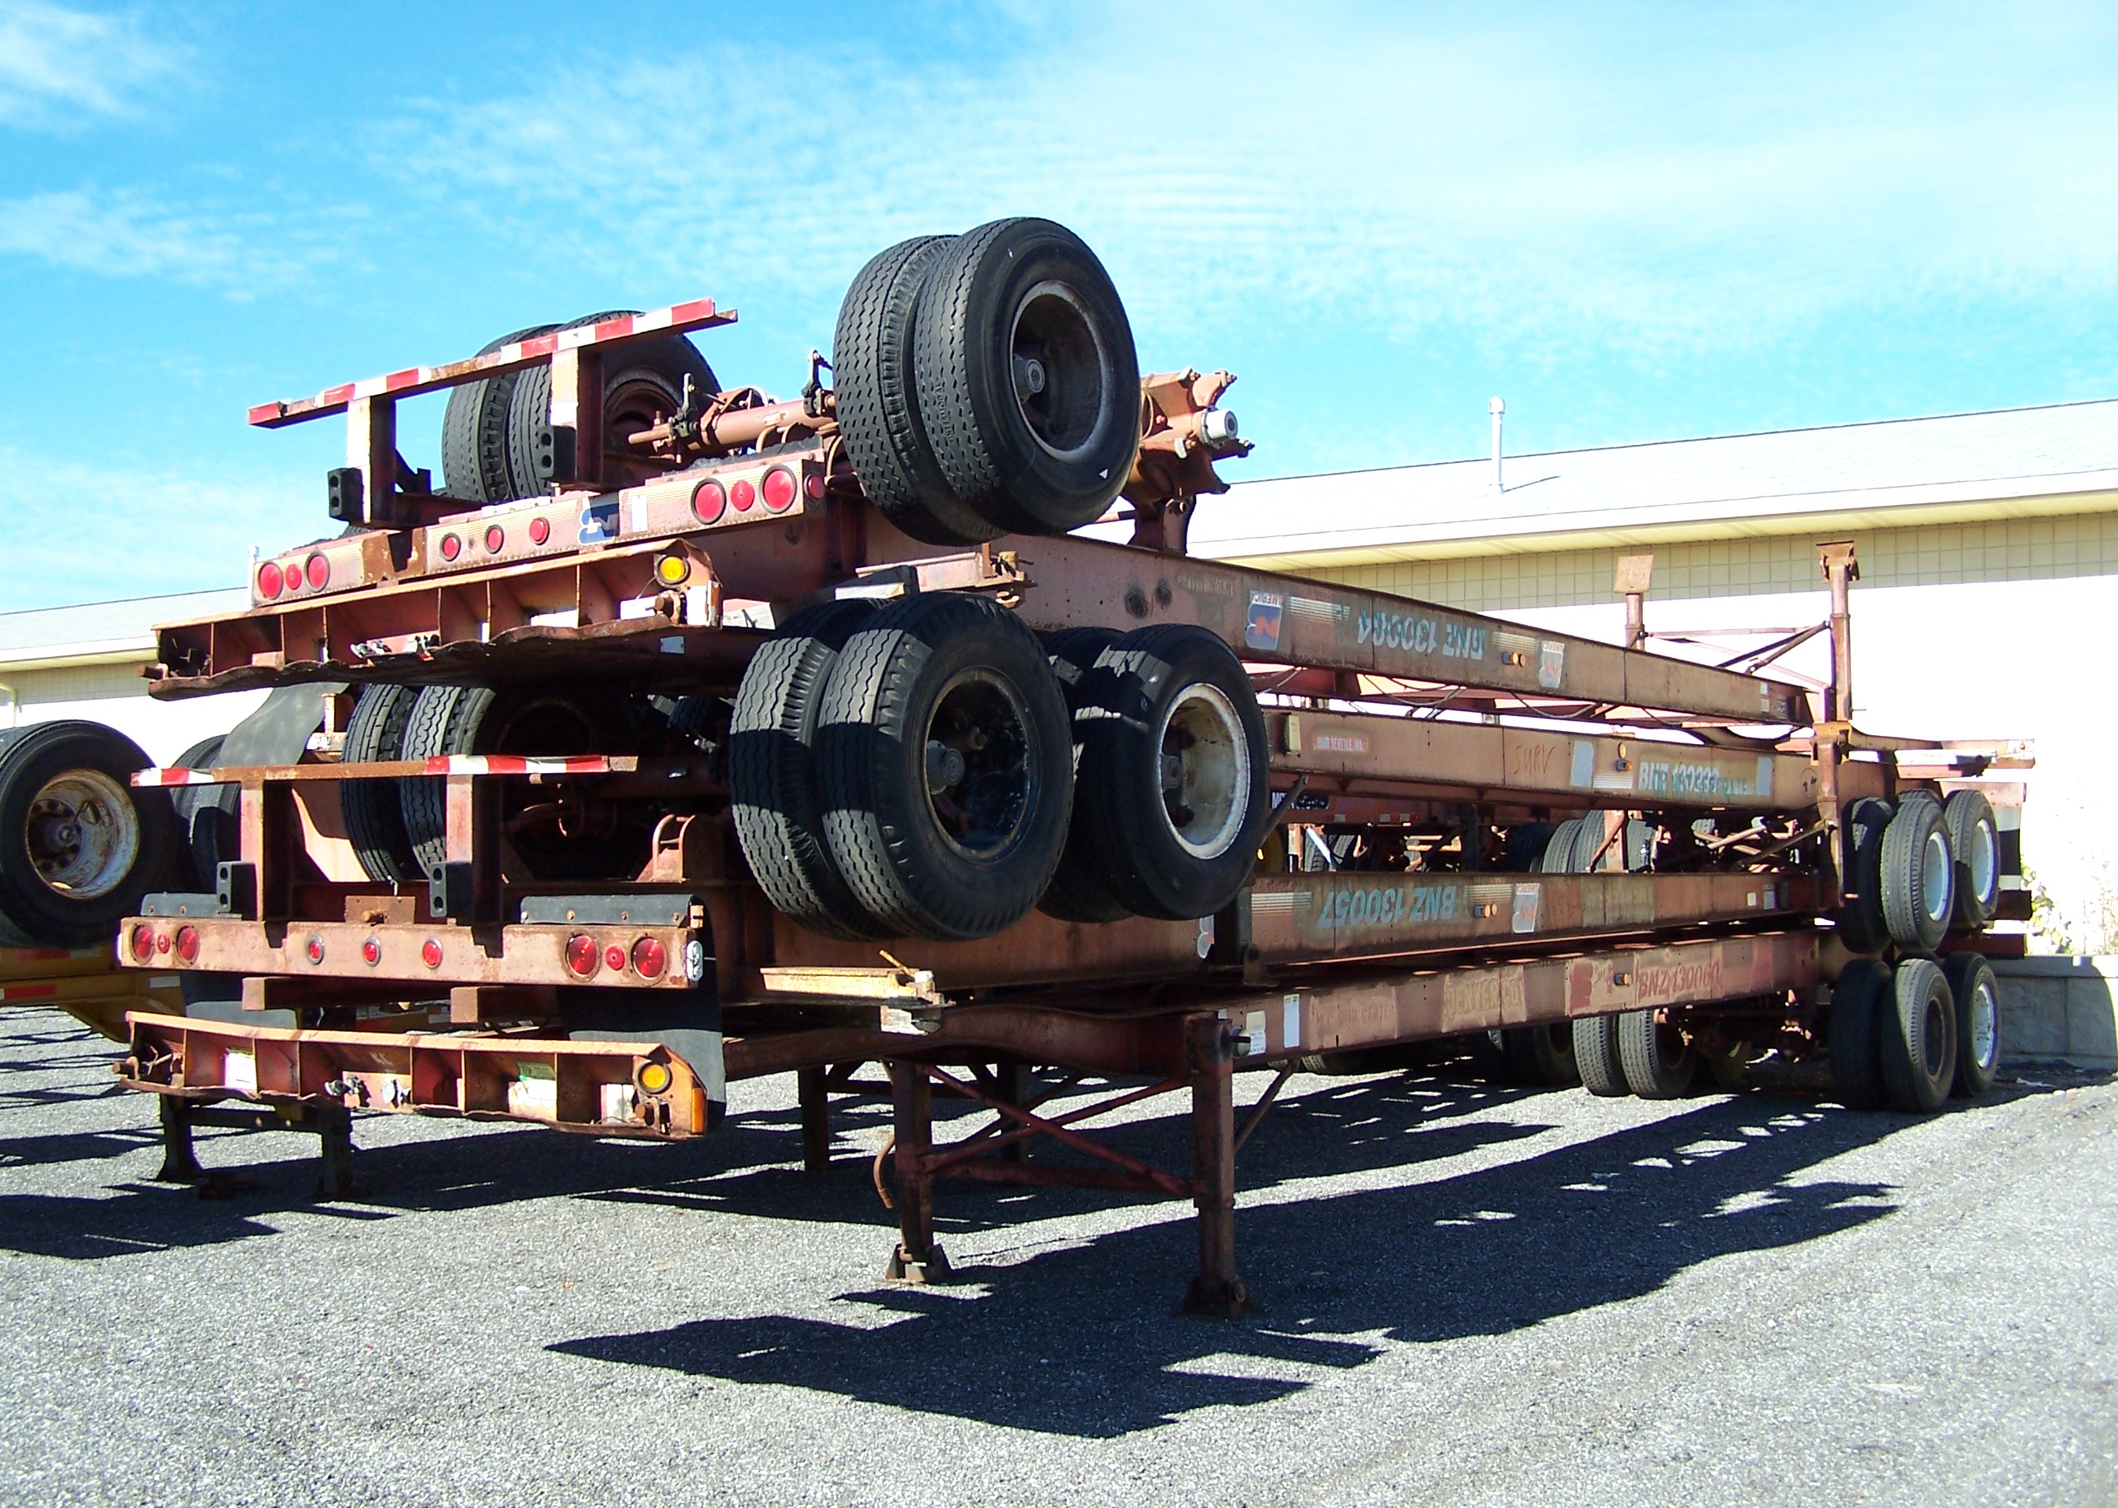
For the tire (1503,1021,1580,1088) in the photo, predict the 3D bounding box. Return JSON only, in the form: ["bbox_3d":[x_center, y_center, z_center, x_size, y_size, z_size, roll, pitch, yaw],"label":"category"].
[{"bbox_3d":[3.664,2.015,17.611,0.270,1.030,1.030,-2,-3,33],"label":"tire"}]

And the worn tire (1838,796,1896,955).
[{"bbox_3d":[5.482,0.834,15.742,0.265,1.033,1.033,-4,-4,36],"label":"worn tire"}]

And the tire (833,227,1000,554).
[{"bbox_3d":[-0.359,-1.207,7.757,0.265,1.020,1.020,-4,-4,34],"label":"tire"}]

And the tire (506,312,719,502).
[{"bbox_3d":[-1.588,-1.112,8.585,0.265,1.026,1.026,-4,-4,34],"label":"tire"}]

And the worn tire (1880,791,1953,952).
[{"bbox_3d":[5.841,0.804,15.789,0.270,1.060,1.060,-2,-3,34],"label":"worn tire"}]

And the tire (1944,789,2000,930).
[{"bbox_3d":[6.467,0.764,16.561,0.265,1.016,1.016,-4,-4,36],"label":"tire"}]

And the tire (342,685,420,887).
[{"bbox_3d":[-2.055,0.100,8.180,0.270,1.030,1.030,-2,-3,33],"label":"tire"}]

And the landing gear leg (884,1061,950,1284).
[{"bbox_3d":[-0.581,1.635,9.688,0.210,1.080,0.200,-2,-3,33],"label":"landing gear leg"}]

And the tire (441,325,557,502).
[{"bbox_3d":[-1.905,-1.131,8.990,0.270,1.030,1.030,-4,-4,33],"label":"tire"}]

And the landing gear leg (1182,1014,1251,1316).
[{"bbox_3d":[0.624,1.605,9.151,0.225,1.150,0.210,-3,-4,35],"label":"landing gear leg"}]

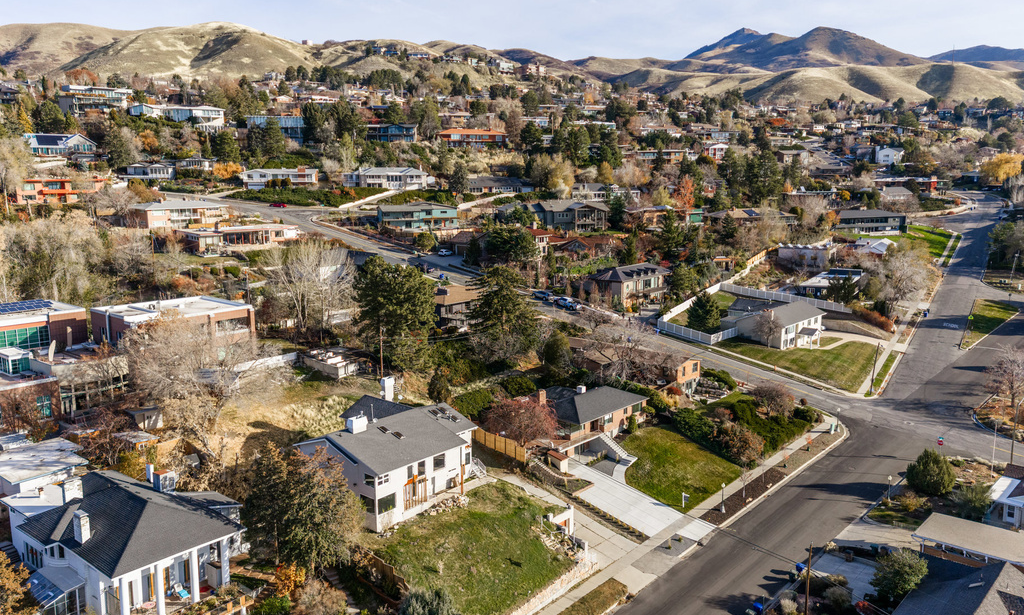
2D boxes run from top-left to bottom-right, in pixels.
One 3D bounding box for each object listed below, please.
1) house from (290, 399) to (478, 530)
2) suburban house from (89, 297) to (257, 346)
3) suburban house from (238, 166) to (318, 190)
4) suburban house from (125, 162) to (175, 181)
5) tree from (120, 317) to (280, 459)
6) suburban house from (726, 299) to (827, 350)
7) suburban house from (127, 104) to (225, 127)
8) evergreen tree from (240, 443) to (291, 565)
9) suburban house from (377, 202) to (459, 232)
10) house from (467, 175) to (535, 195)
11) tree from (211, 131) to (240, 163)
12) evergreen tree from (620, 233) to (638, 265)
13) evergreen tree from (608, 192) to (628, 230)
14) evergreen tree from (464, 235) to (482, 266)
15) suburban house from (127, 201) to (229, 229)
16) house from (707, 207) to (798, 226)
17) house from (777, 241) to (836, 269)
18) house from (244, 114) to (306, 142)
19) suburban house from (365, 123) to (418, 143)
[{"bbox_3d":[-16.748,17.752,97.257,19.600,9.200,16.900,8,12,38],"label":"house"},{"bbox_3d":[-49.940,3.650,117.500,13.500,7.000,17.000,9,13,43],"label":"suburban house"},{"bbox_3d":[-75.826,-42.387,262.303,24.000,6.800,10.000,-1,10,-10],"label":"suburban house"},{"bbox_3d":[-109.080,-40.950,240.000,14.300,5.200,10.500,-2,10,-14],"label":"suburban house"},{"bbox_3d":[-34.310,8.290,88.000,16.500,14.000,15.500,0,10,0],"label":"tree"},{"bbox_3d":[54.130,2.670,169.100,17.000,6.700,20.000,9,13,42],"label":"suburban house"},{"bbox_3d":[-125.759,-71.625,298.000,32.000,6.600,13.000,-4,11,-28],"label":"suburban house"},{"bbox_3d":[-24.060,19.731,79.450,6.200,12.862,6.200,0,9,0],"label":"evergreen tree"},{"bbox_3d":[-30.017,-28.898,250.477,23.800,8.000,11.000,-3,10,-19],"label":"suburban house"},{"bbox_3d":[-4.752,-45.121,292.000,25.000,5.500,12.000,-1,10,-12],"label":"house"},{"bbox_3d":[-92.800,-52.290,258.000,9.500,11.200,9.300,0,10,0],"label":"tree"},{"bbox_3d":[29.950,-14.710,202.240,4.500,9.160,4.500,1,10,8],"label":"evergreen tree"},{"bbox_3d":[32.129,-28.793,239.074,5.900,11.335,5.900,0,9,0],"label":"evergreen tree"},{"bbox_3d":[-10.266,-15.179,212.302,4.800,8.544,4.800,0,9,0],"label":"evergreen tree"},{"bbox_3d":[-91.410,-25.850,218.750,10.500,6.900,24.000,7,12,37],"label":"suburban house"},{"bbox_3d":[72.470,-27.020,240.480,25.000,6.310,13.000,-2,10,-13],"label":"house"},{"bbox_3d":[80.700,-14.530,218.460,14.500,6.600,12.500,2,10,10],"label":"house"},{"bbox_3d":[-89.239,-67.244,300.000,22.500,9.500,12.000,-2,10,-16],"label":"house"},{"bbox_3d":[-45.610,-65.340,299.000,20.000,7.000,11.500,0,10,0],"label":"suburban house"}]

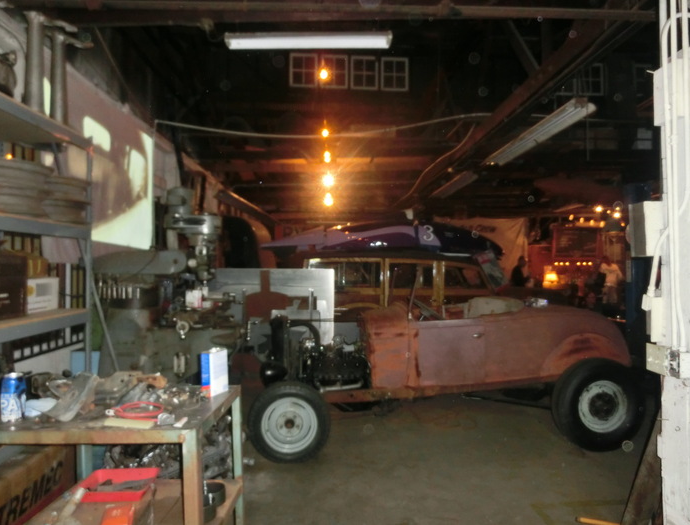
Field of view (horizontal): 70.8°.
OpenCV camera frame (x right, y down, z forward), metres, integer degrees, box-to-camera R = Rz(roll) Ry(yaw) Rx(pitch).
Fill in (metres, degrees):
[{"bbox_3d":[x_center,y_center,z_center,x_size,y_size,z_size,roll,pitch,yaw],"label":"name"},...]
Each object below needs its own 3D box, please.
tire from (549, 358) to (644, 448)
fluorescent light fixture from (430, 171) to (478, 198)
[{"bbox_3d":[2.180,1.225,4.190,0.785,0.785,0.200,0,-1,-6],"label":"tire"},{"bbox_3d":[1.900,-1.390,8.720,0.290,0.120,2.440,-1,-1,-2],"label":"fluorescent light fixture"}]

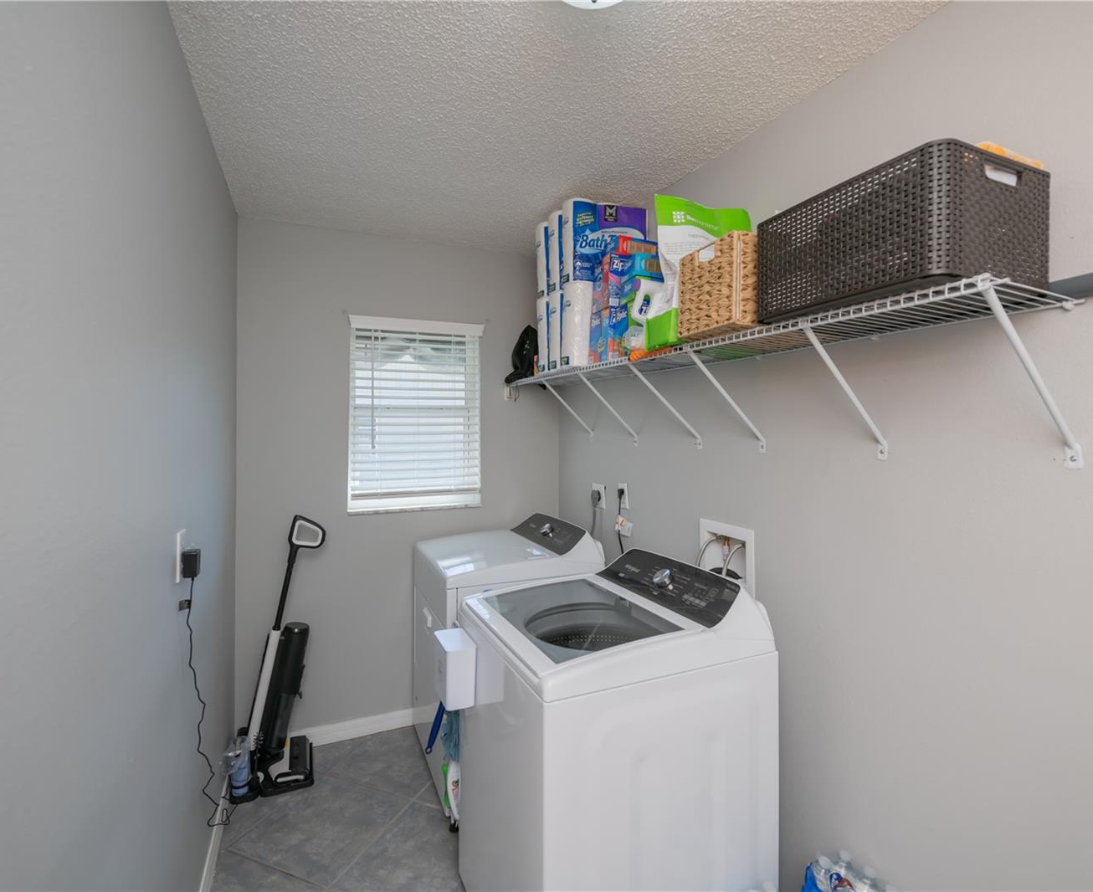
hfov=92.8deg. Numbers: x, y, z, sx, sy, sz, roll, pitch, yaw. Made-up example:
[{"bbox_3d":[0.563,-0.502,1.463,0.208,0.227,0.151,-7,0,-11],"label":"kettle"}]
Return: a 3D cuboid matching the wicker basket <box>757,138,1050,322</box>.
[{"bbox_3d":[0.684,-0.382,1.056,0.340,0.211,0.401,0,1,-25],"label":"wicker basket"}]

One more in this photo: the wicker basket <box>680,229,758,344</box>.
[{"bbox_3d":[0.547,-0.389,1.356,0.343,0.209,0.202,0,1,-25],"label":"wicker basket"}]

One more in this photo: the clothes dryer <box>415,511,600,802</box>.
[{"bbox_3d":[-0.214,0.902,2.455,0.713,1.079,0.682,0,1,-25],"label":"clothes dryer"}]

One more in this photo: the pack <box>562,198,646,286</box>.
[{"bbox_3d":[0.224,-0.790,2.052,0.343,0.311,0.119,0,1,-25],"label":"pack"}]

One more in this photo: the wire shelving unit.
[{"bbox_3d":[0.385,-0.149,1.905,0.322,0.321,2.212,0,1,-25],"label":"wire shelving unit"}]

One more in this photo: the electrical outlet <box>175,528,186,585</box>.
[{"bbox_3d":[-0.901,0.270,1.284,0.008,0.117,0.072,0,1,-25],"label":"electrical outlet"}]

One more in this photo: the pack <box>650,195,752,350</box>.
[{"bbox_3d":[0.470,-0.498,1.548,0.346,0.418,0.157,0,1,-25],"label":"pack"}]

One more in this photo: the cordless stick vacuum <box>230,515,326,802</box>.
[{"bbox_3d":[-1.153,0.872,2.266,0.359,1.133,0.273,0,1,-25],"label":"cordless stick vacuum"}]

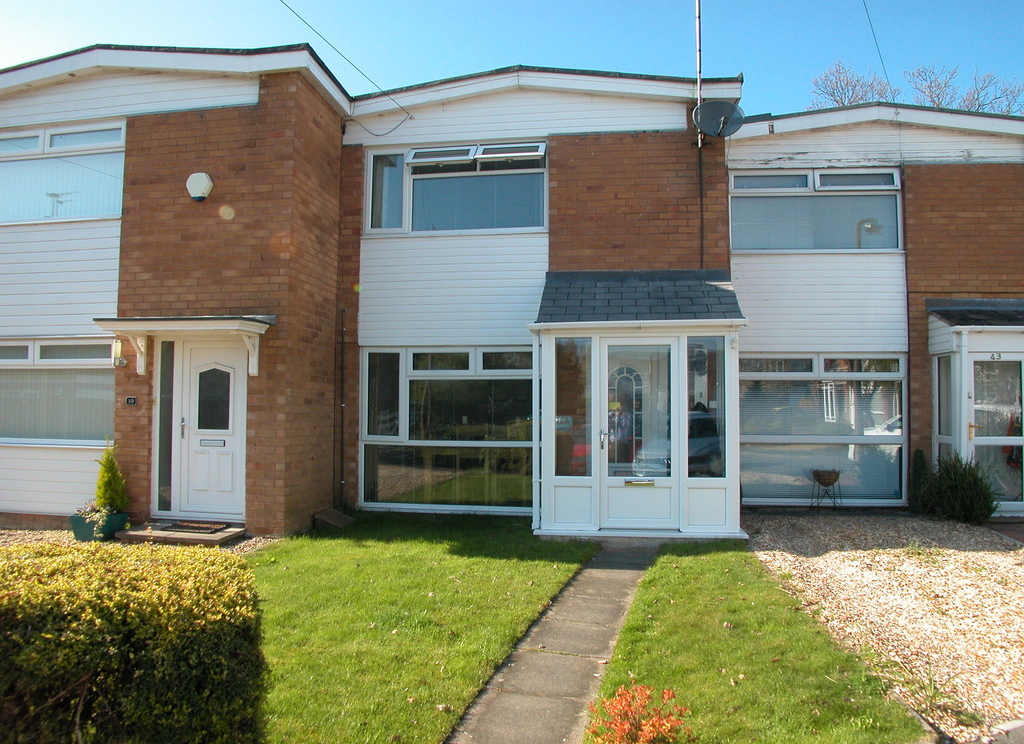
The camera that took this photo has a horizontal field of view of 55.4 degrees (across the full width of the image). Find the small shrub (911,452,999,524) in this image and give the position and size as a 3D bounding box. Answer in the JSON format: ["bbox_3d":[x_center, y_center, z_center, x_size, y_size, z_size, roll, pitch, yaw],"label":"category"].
[{"bbox_3d":[5.389,1.404,11.915,0.920,0.840,0.800,0,-2,12],"label":"small shrub"}]

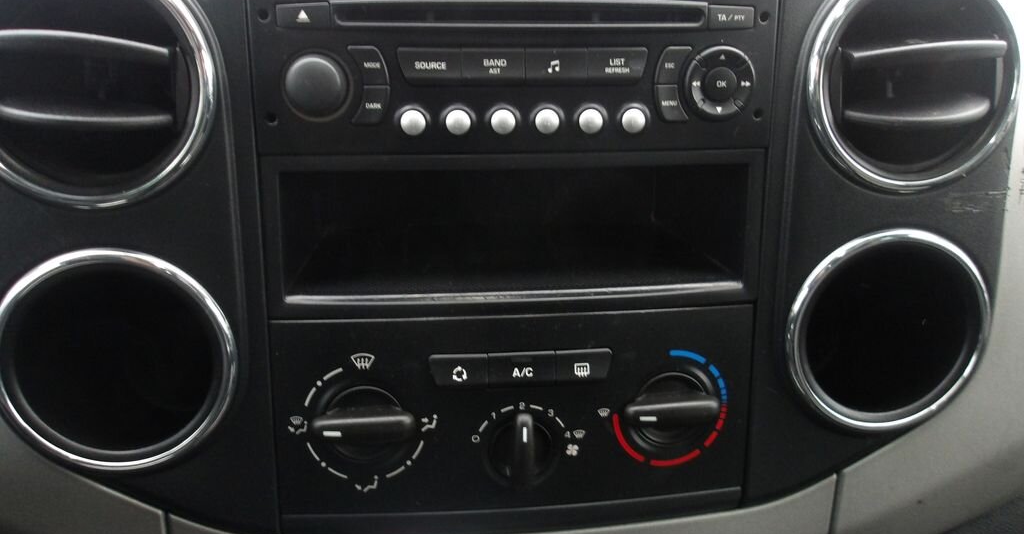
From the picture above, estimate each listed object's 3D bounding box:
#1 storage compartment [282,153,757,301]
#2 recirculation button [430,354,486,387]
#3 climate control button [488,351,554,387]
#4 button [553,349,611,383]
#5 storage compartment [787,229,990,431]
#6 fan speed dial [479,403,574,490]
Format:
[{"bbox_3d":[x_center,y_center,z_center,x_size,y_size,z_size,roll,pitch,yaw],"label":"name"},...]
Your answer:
[{"bbox_3d":[-0.004,-0.027,0.360,0.185,0.059,0.131,-1,14,-6],"label":"storage compartment"},{"bbox_3d":[-0.021,0.039,0.307,0.023,0.013,0.008,-1,14,-6],"label":"recirculation button"},{"bbox_3d":[0.004,0.039,0.310,0.026,0.013,0.008,-1,14,-6],"label":"climate control button"},{"bbox_3d":[0.028,0.038,0.313,0.022,0.013,0.008,-1,14,-6],"label":"button"},{"bbox_3d":[0.147,0.019,0.351,0.084,0.084,0.071,-1,14,-6],"label":"storage compartment"},{"bbox_3d":[0.004,0.074,0.311,0.031,0.032,0.018,-1,14,-6],"label":"fan speed dial"}]

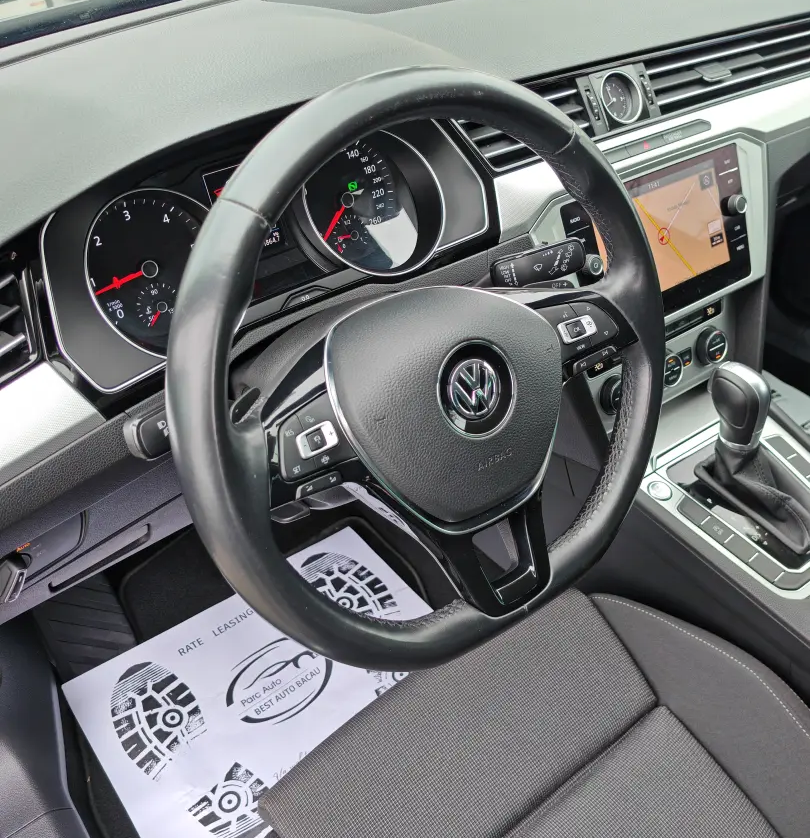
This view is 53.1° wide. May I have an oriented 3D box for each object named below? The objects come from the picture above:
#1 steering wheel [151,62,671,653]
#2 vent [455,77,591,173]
[{"bbox_3d":[0.020,-0.030,0.533,0.370,0.362,0.090,-26,19,-29],"label":"steering wheel"},{"bbox_3d":[0.098,-0.255,0.713,0.155,0.056,0.030,-26,21,-29],"label":"vent"}]

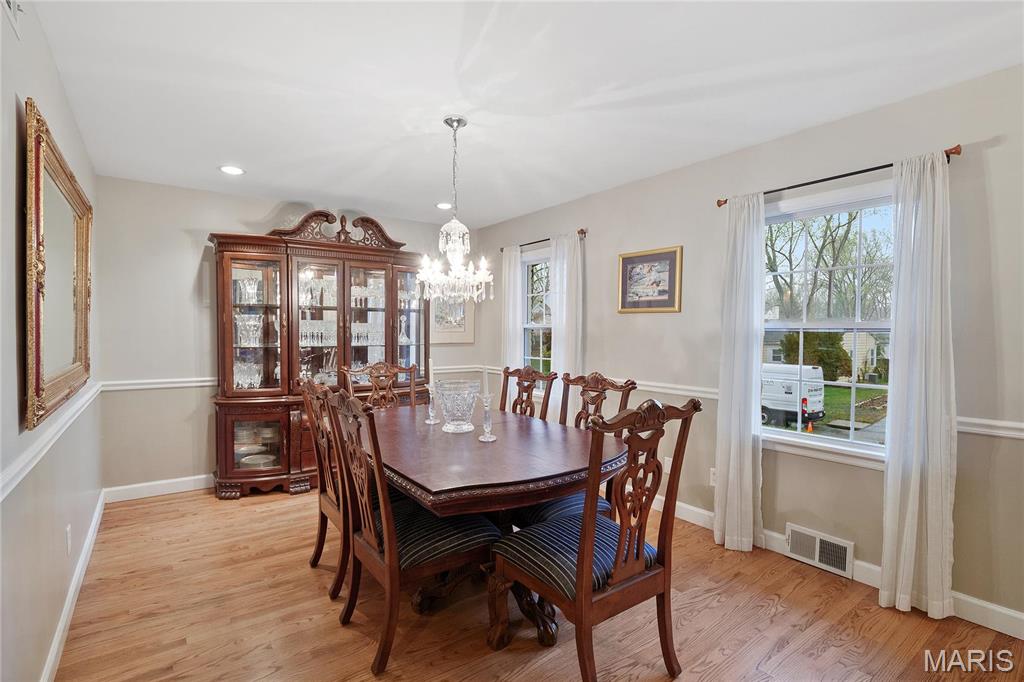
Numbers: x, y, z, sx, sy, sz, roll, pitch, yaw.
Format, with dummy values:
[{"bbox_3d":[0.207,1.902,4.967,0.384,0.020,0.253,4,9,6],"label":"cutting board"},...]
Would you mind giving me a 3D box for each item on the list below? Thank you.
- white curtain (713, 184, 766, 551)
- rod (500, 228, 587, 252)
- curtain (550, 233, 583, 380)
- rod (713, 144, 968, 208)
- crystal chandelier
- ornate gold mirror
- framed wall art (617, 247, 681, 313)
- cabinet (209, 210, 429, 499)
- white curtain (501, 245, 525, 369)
[{"bbox_3d":[1.387,0.186,2.793,0.110,2.130,0.290,-1,2,-38],"label":"white curtain"},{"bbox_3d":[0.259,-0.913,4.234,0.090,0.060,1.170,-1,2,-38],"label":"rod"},{"bbox_3d":[0.466,0.159,3.964,0.110,2.130,0.380,-1,2,-38],"label":"curtain"},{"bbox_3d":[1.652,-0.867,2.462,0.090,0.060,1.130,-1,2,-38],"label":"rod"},{"bbox_3d":[-0.304,-0.703,2.449,0.420,0.970,0.420,0,1,0],"label":"crystal chandelier"},{"bbox_3d":[-1.895,-0.237,1.940,0.060,0.970,1.500,0,1,-38],"label":"ornate gold mirror"},{"bbox_3d":[1.014,-0.439,3.369,0.030,0.460,0.550,-1,2,-38],"label":"framed wall art"},{"bbox_3d":[-1.560,0.055,4.047,1.880,2.320,0.530,-1,1,-34],"label":"cabinet"},{"bbox_3d":[0.002,0.145,4.553,0.110,2.130,0.340,-1,2,-38],"label":"white curtain"}]

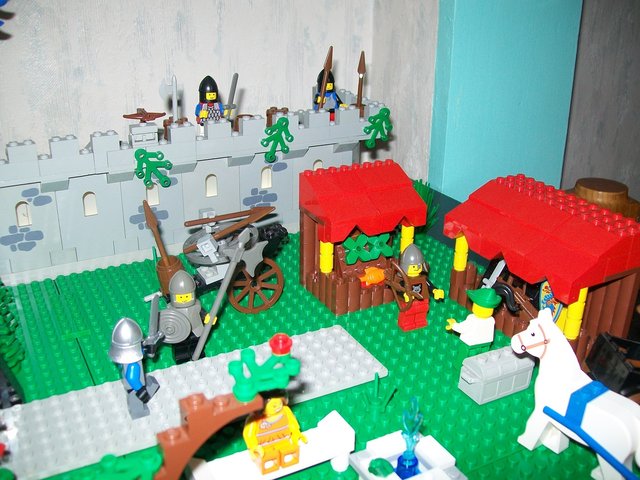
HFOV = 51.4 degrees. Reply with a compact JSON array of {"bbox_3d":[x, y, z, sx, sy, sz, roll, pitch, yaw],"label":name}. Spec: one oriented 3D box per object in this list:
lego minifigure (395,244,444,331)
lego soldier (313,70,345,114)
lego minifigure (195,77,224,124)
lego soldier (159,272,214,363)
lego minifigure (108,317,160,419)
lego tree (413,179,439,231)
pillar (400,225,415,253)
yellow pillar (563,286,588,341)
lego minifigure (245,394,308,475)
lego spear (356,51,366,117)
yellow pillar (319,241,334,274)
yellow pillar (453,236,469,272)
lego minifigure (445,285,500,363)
[{"bbox_3d":[0.051,0.026,0.351,0.025,0.045,0.018,-9,24,-22],"label":"lego minifigure"},{"bbox_3d":[0.007,-0.097,0.469,0.026,0.045,0.017,-11,26,-26],"label":"lego soldier"},{"bbox_3d":[-0.072,-0.086,0.427,0.024,0.045,0.016,-11,25,-26],"label":"lego minifigure"},{"bbox_3d":[-0.062,0.039,0.313,0.026,0.045,0.019,-11,25,-26],"label":"lego soldier"},{"bbox_3d":[-0.078,0.052,0.280,0.022,0.047,0.023,-11,26,-26],"label":"lego minifigure"},{"bbox_3d":[0.068,-0.023,0.472,0.029,0.041,0.029,-11,25,-26],"label":"lego tree"},{"bbox_3d":[0.054,-0.003,0.409,0.008,0.028,0.008,-11,26,-26],"label":"pillar"},{"bbox_3d":[0.126,0.035,0.326,0.008,0.029,0.008,-11,26,-26],"label":"yellow pillar"},{"bbox_3d":[-0.017,0.072,0.256,0.026,0.030,0.018,-11,26,-26],"label":"lego minifigure"},{"bbox_3d":[0.030,-0.110,0.479,0.006,0.050,0.004,-11,26,-26],"label":"lego spear"},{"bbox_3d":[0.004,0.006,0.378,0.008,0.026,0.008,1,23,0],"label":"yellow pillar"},{"bbox_3d":[0.084,0.005,0.392,0.008,0.028,0.008,-11,26,-26],"label":"yellow pillar"},{"bbox_3d":[0.074,0.042,0.321,0.023,0.042,0.021,-9,24,-22],"label":"lego minifigure"}]

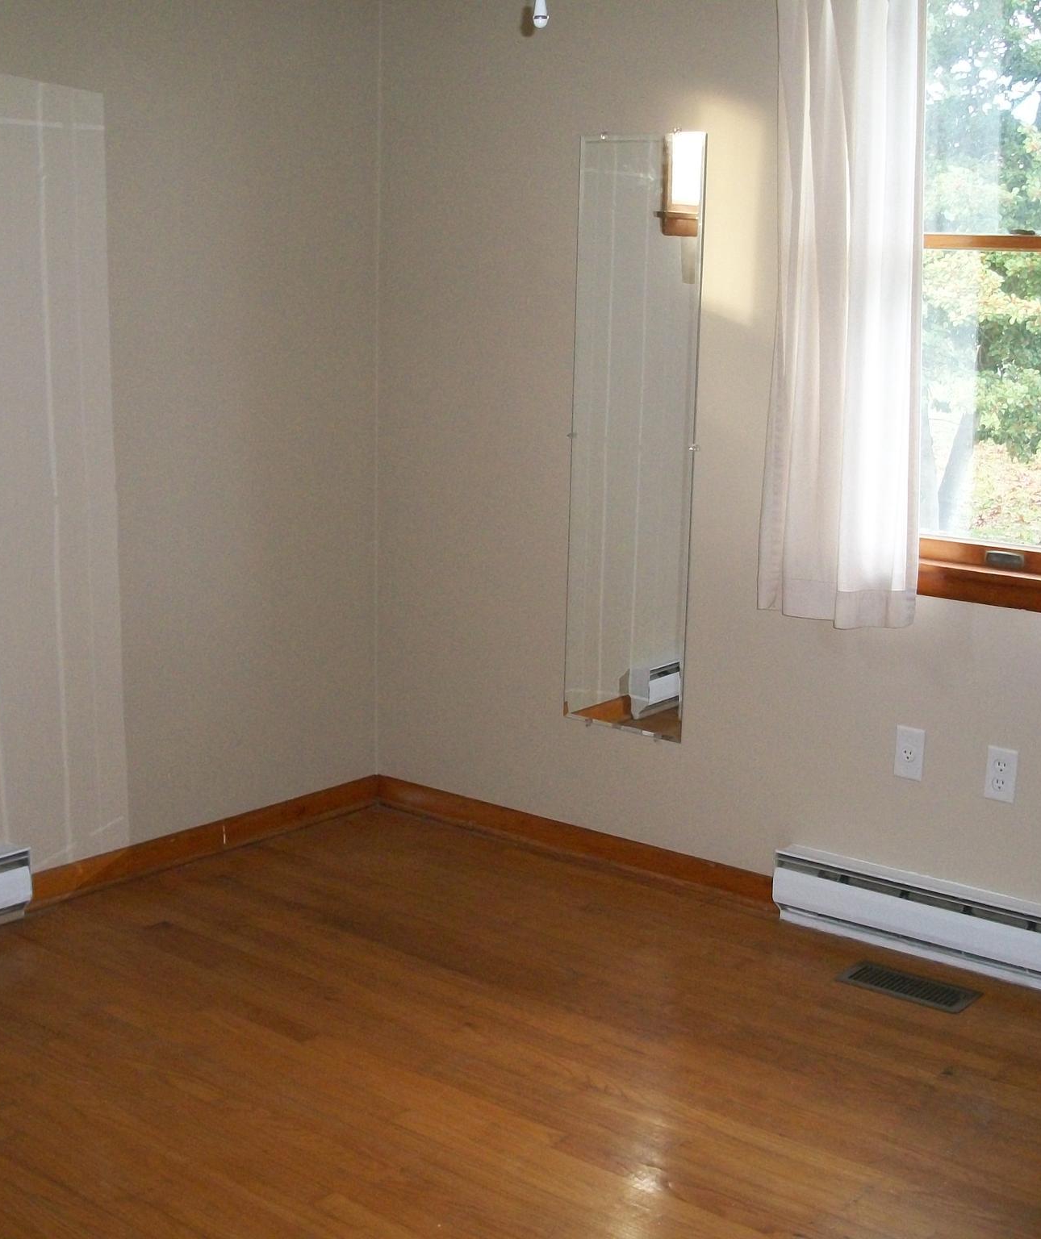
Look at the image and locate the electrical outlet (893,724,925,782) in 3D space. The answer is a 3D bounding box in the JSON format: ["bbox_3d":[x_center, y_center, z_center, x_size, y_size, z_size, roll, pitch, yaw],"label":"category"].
[{"bbox_3d":[0.881,0.305,3.789,0.070,0.115,0.009,9,13,38],"label":"electrical outlet"}]

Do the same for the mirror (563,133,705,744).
[{"bbox_3d":[0.273,-0.442,4.161,0.370,1.478,0.012,9,13,38],"label":"mirror"}]

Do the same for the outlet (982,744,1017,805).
[{"bbox_3d":[1.050,0.341,3.656,0.070,0.115,0.009,9,13,38],"label":"outlet"}]

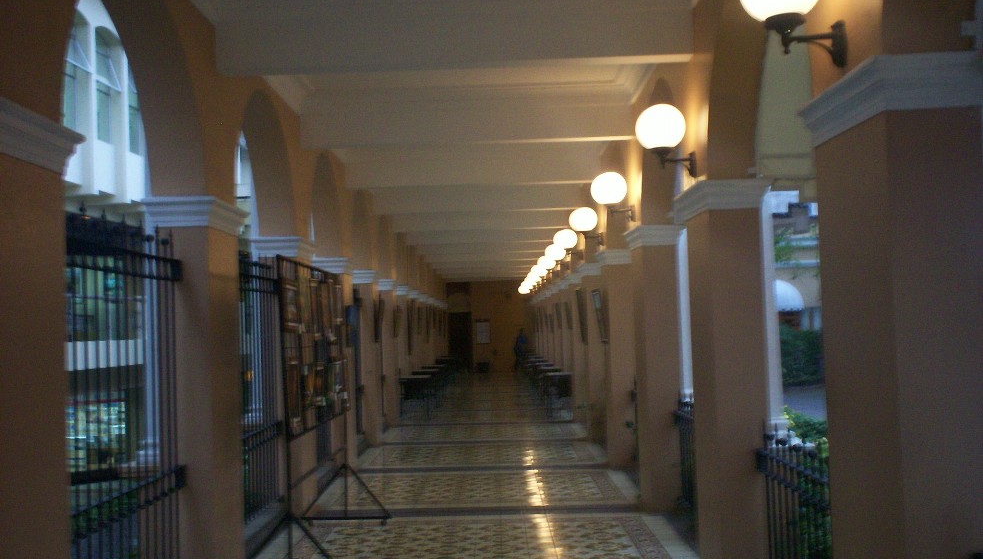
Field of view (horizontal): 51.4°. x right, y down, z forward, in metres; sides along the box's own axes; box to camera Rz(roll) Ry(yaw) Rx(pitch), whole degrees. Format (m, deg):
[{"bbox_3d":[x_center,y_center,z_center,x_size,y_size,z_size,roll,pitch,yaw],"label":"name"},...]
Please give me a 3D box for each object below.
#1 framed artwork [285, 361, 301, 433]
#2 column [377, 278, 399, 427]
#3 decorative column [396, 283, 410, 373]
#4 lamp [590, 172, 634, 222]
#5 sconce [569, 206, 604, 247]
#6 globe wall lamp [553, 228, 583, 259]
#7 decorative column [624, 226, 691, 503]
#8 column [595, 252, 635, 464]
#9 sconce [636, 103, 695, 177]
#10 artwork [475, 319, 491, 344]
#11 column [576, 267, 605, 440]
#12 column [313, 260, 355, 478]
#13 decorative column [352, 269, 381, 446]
[{"bbox_3d":[-1.275,0.738,6.558,0.035,0.445,0.410,-1,-3,0],"label":"framed artwork"},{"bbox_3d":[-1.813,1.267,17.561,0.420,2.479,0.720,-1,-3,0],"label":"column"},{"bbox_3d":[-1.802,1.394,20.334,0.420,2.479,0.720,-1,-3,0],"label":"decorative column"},{"bbox_3d":[1.119,-0.755,9.373,0.390,0.450,0.305,-1,-3,0],"label":"lamp"},{"bbox_3d":[1.136,-0.624,12.146,0.390,0.450,0.305,-1,-3,0],"label":"sconce"},{"bbox_3d":[1.131,-0.483,14.892,0.395,0.475,0.314,-2,-3,0],"label":"globe wall lamp"},{"bbox_3d":[1.507,0.800,9.152,0.455,2.488,0.870,-2,-3,0],"label":"decorative column"},{"bbox_3d":[1.537,0.926,11.974,0.420,2.510,0.720,-1,-3,0],"label":"column"},{"bbox_3d":[1.109,-0.880,6.501,0.377,0.476,0.314,-2,-3,0],"label":"sconce"},{"bbox_3d":[-0.317,1.902,37.254,0.540,0.870,0.050,-1,-3,0],"label":"artwork"},{"bbox_3d":[1.528,1.074,14.815,0.455,2.488,0.870,-2,-3,0],"label":"column"},{"bbox_3d":[-1.836,1.014,12.014,0.420,2.479,0.720,-1,-3,0],"label":"column"},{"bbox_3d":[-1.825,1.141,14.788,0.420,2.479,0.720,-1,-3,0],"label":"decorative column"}]

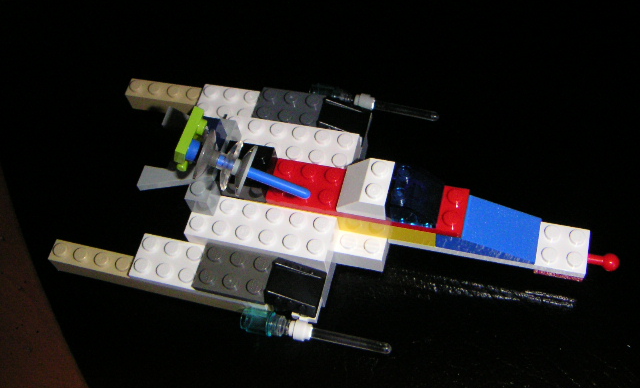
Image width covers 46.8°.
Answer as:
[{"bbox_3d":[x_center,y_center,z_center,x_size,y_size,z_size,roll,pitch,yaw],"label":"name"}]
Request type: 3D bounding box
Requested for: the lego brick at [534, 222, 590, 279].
[{"bbox_3d":[0.078,0.018,0.237,0.016,0.005,0.016,10,63,12],"label":"lego brick"}]

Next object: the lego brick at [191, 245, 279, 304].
[{"bbox_3d":[-0.027,0.025,0.238,0.024,0.005,0.016,10,63,12],"label":"lego brick"}]

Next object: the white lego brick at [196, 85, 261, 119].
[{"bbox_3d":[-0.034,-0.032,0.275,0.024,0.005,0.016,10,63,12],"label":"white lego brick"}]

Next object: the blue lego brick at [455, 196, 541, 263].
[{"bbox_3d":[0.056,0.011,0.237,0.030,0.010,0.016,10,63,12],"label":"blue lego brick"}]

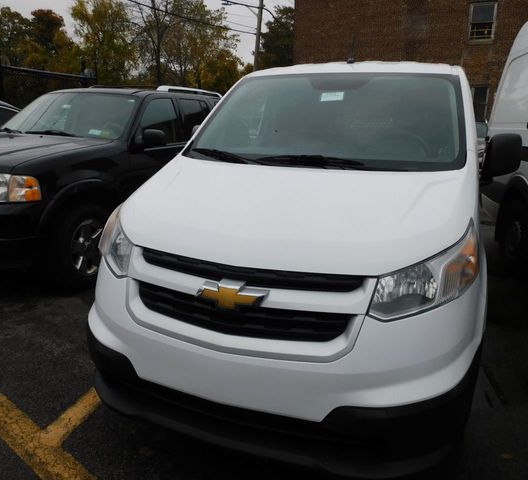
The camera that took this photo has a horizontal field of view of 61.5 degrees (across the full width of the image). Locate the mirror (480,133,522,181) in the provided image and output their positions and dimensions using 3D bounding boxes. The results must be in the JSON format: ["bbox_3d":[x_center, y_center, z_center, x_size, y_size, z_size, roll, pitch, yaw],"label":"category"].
[{"bbox_3d":[1.228,-0.428,2.300,0.175,0.245,0.140,7,15,20],"label":"mirror"}]

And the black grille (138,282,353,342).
[{"bbox_3d":[-0.109,0.253,1.601,0.860,0.155,0.130,7,15,20],"label":"black grille"}]

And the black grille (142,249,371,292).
[{"bbox_3d":[-0.095,0.109,1.595,0.890,0.070,0.130,7,15,20],"label":"black grille"}]

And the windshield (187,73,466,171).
[{"bbox_3d":[0.329,-0.695,2.475,1.470,0.130,1.048,7,49,20],"label":"windshield"}]

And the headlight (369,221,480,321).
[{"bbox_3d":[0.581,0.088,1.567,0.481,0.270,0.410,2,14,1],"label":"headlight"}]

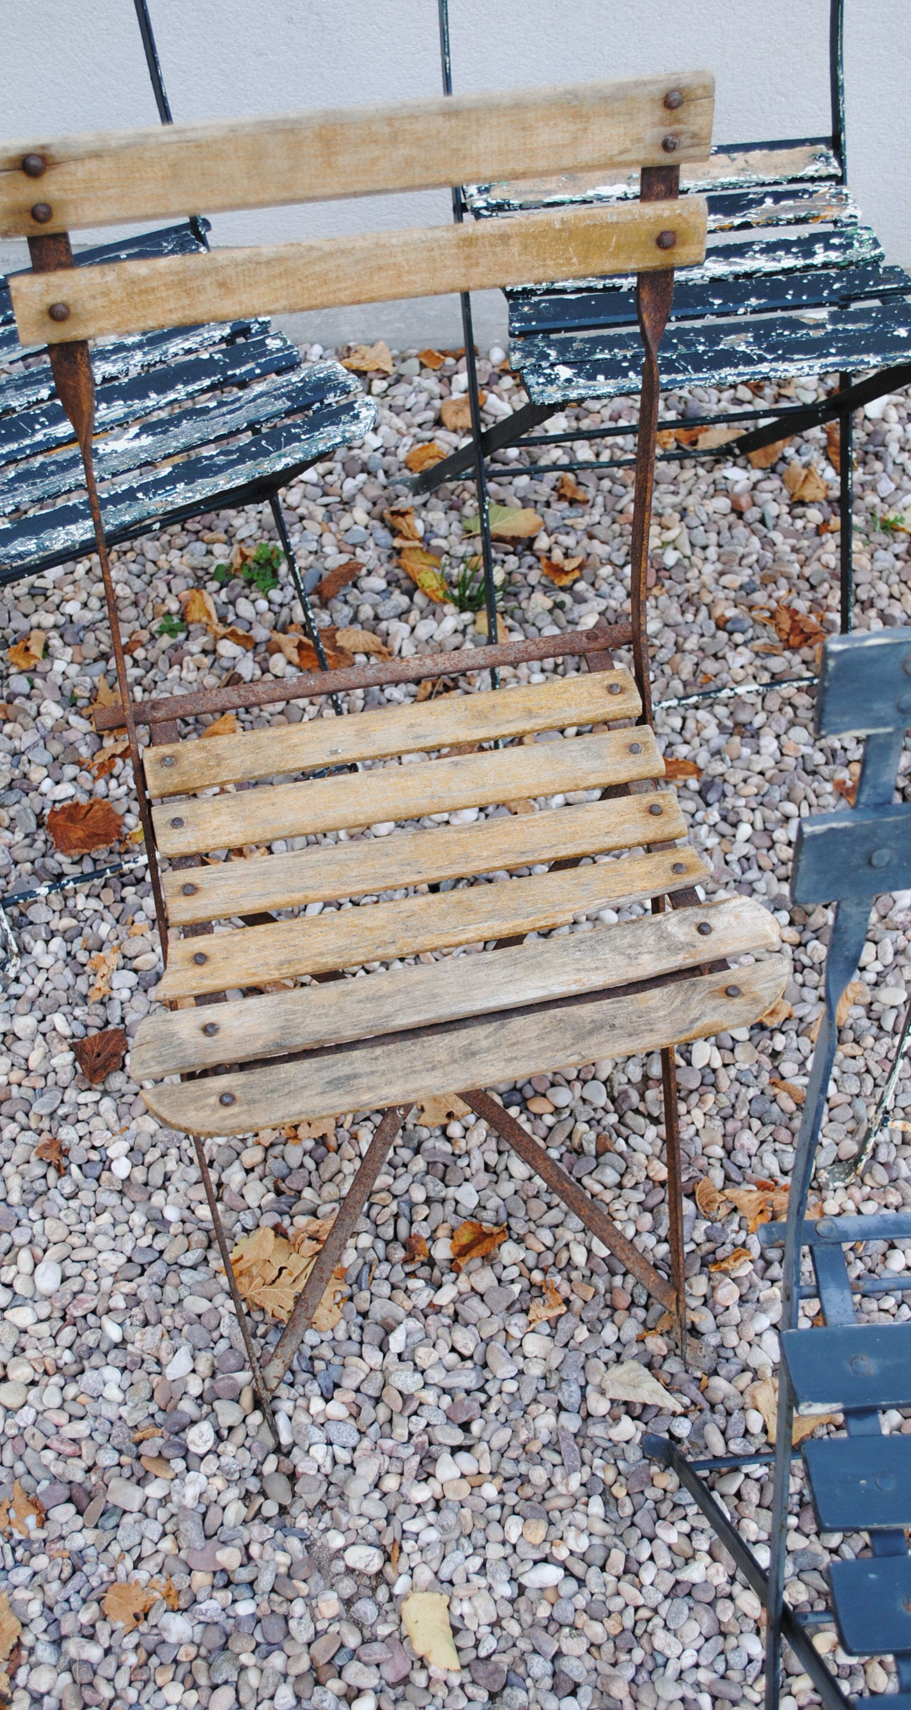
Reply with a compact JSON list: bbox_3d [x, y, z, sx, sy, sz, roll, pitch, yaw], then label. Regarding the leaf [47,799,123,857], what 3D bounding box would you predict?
[{"bbox_3d":[-0.365,-0.029,1.698,0.071,0.017,0.059,-13,56,-11],"label":"leaf"}]

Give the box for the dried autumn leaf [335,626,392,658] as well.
[{"bbox_3d":[-0.092,-0.219,1.766,0.063,0.022,0.023,8,60,1],"label":"dried autumn leaf"}]

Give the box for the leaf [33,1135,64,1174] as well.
[{"bbox_3d":[-0.346,0.261,1.494,0.033,0.011,0.021,30,59,18],"label":"leaf"}]

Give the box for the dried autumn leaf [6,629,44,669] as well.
[{"bbox_3d":[-0.452,-0.220,1.831,0.033,0.019,0.044,36,61,22],"label":"dried autumn leaf"}]

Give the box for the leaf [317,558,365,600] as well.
[{"bbox_3d":[-0.122,-0.290,1.806,0.062,0.020,0.023,-39,69,-22],"label":"leaf"}]

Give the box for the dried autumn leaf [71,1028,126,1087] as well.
[{"bbox_3d":[-0.316,0.180,1.552,0.046,0.014,0.046,-24,58,-18],"label":"dried autumn leaf"}]

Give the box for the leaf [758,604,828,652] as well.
[{"bbox_3d":[0.352,-0.238,1.800,0.074,0.030,0.046,2,60,-3],"label":"leaf"}]

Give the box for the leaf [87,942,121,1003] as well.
[{"bbox_3d":[-0.327,0.111,1.601,0.030,0.013,0.052,-8,55,-7],"label":"leaf"}]

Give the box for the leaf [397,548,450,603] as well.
[{"bbox_3d":[-0.028,-0.297,1.815,0.035,0.022,0.078,-31,67,-19],"label":"leaf"}]

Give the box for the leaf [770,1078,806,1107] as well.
[{"bbox_3d":[0.300,0.214,1.550,0.033,0.010,0.013,22,56,13],"label":"leaf"}]

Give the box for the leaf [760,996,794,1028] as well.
[{"bbox_3d":[0.297,0.147,1.596,0.032,0.014,0.023,-16,56,-13],"label":"leaf"}]

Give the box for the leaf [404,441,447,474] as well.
[{"bbox_3d":[-0.031,-0.439,1.895,0.045,0.025,0.030,2,60,-3],"label":"leaf"}]

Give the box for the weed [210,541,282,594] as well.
[{"bbox_3d":[-0.216,-0.300,1.795,0.070,0.040,0.048,2,60,-3],"label":"weed"}]

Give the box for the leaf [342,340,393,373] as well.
[{"bbox_3d":[-0.100,-0.572,1.964,0.058,0.030,0.032,2,60,-3],"label":"leaf"}]

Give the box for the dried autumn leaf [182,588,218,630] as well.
[{"bbox_3d":[-0.277,-0.271,1.873,0.034,0.020,0.047,-6,55,-6],"label":"dried autumn leaf"}]

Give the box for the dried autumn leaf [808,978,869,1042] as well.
[{"bbox_3d":[0.355,0.146,1.597,0.020,0.017,0.077,29,58,17],"label":"dried autumn leaf"}]

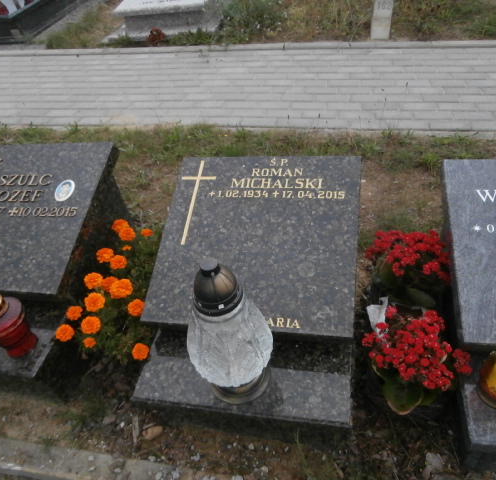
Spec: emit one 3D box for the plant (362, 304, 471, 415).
[{"bbox_3d":[0.417,0.324,1.163,0.230,0.210,0.240,2,39,13],"label":"plant"}]

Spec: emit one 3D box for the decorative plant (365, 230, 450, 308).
[{"bbox_3d":[0.474,0.106,1.372,0.230,0.220,0.230,2,39,13],"label":"decorative plant"}]

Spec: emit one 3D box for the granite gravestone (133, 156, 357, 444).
[{"bbox_3d":[0.024,0.117,1.365,0.606,0.454,0.735,2,39,13],"label":"granite gravestone"}]

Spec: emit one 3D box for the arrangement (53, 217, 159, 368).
[{"bbox_3d":[-0.385,0.171,1.555,0.300,0.190,0.580,2,39,13],"label":"arrangement"}]

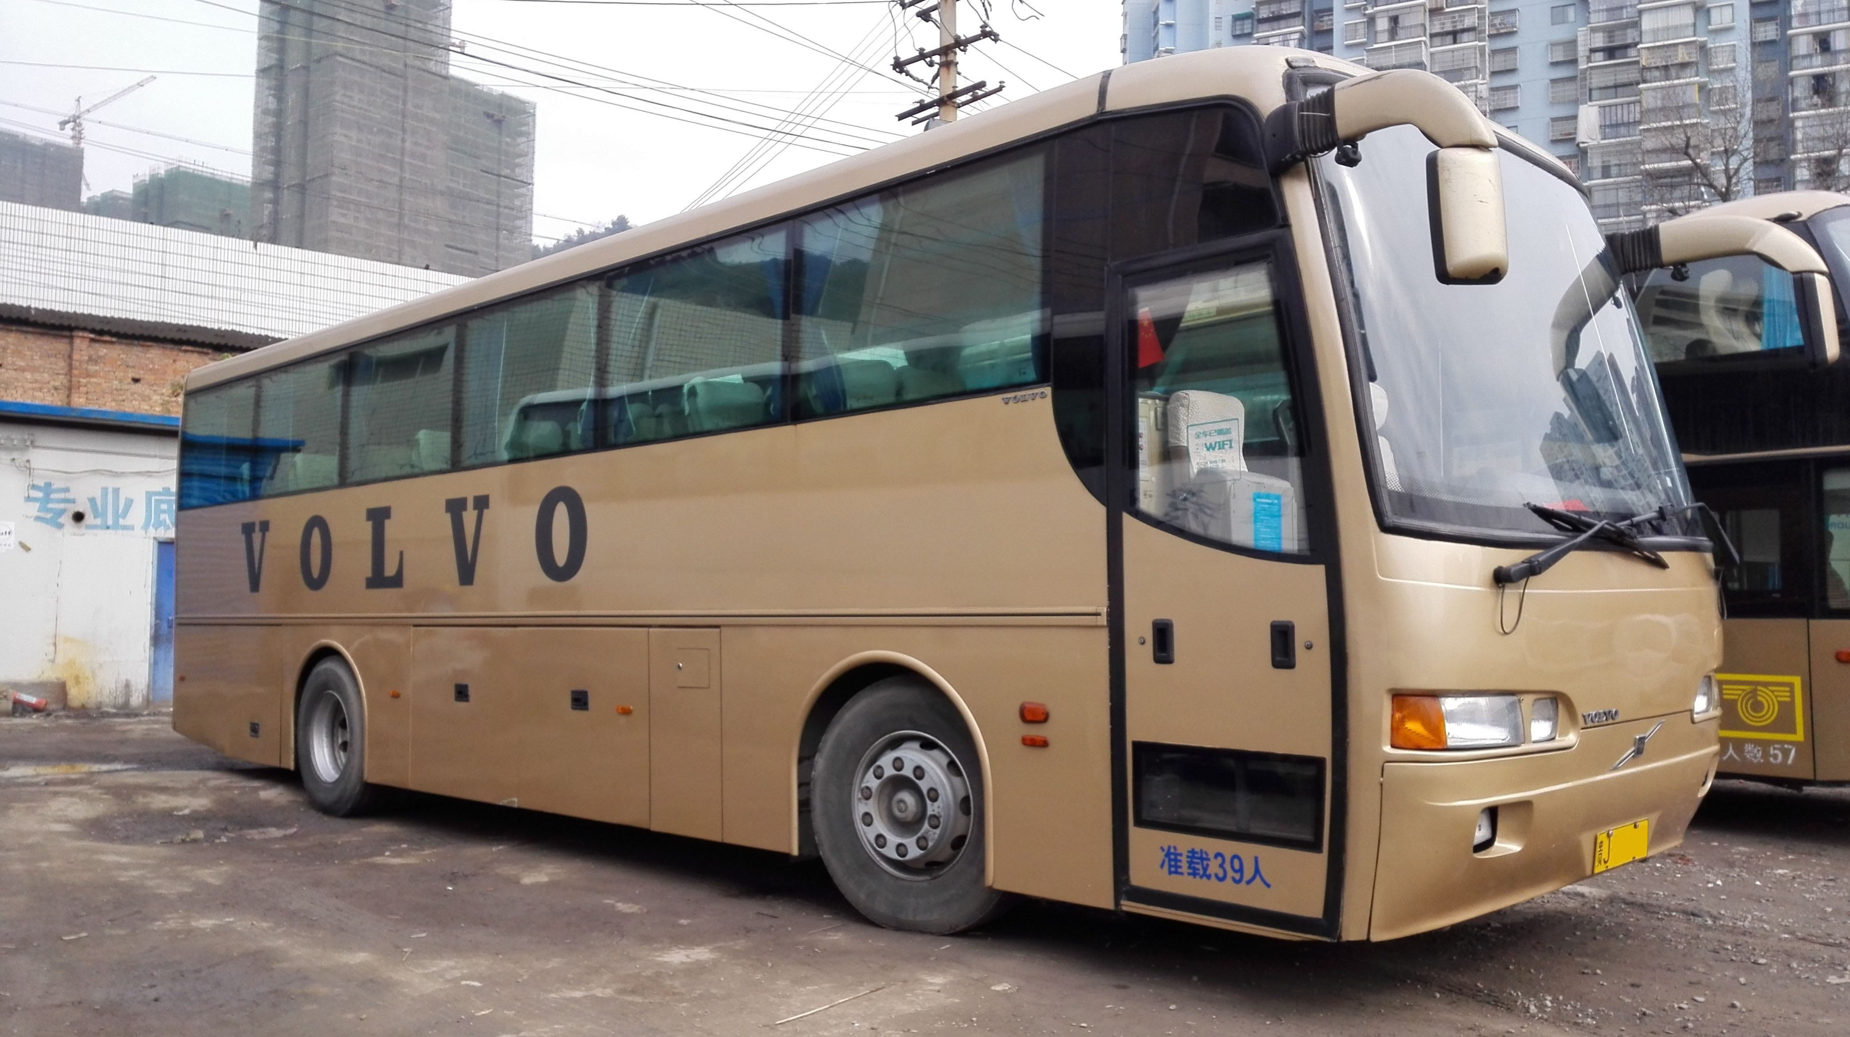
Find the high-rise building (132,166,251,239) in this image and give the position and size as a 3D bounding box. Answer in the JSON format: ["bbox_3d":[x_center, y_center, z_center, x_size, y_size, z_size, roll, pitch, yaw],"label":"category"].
[{"bbox_3d":[-186.000,-37.000,358.000,20.000,105.000,29.000,-3,-4,30],"label":"high-rise building"}]

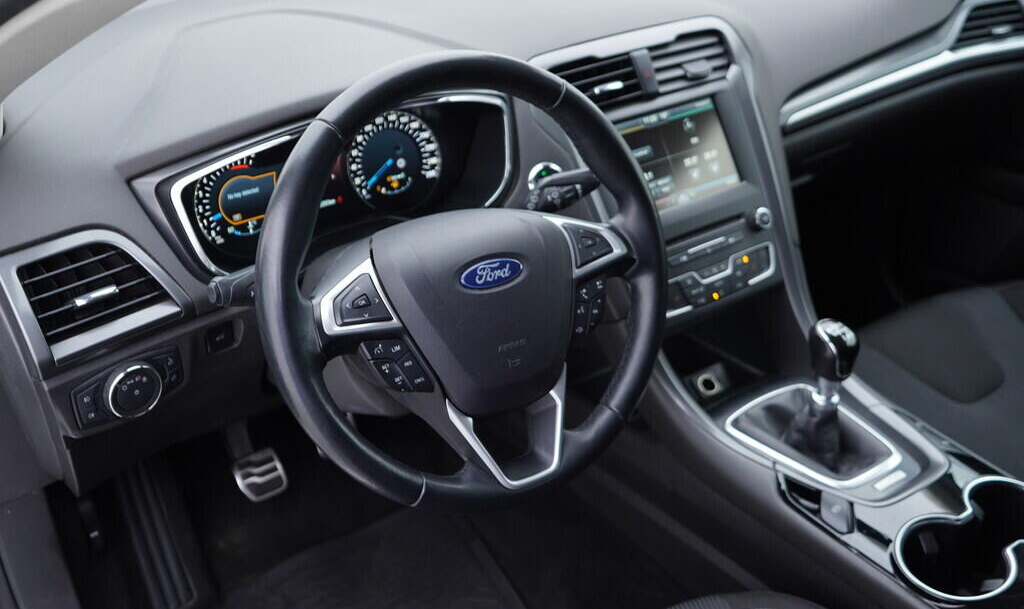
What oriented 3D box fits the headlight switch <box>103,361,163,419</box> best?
[{"bbox_3d":[-0.326,0.074,0.880,0.051,0.051,0.026,-22,30,-34],"label":"headlight switch"}]

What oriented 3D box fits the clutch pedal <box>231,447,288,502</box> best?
[{"bbox_3d":[-0.332,0.224,1.350,0.060,0.057,0.022,-18,-8,-28],"label":"clutch pedal"}]

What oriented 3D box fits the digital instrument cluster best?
[{"bbox_3d":[-0.165,-0.129,1.035,0.370,0.145,0.075,-18,16,-28],"label":"digital instrument cluster"}]

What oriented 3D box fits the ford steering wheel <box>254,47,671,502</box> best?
[{"bbox_3d":[-0.037,-0.019,0.871,0.378,0.375,0.100,-18,10,-28],"label":"ford steering wheel"}]

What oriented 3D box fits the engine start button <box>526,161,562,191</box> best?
[{"bbox_3d":[0.038,-0.134,1.110,0.042,0.042,0.012,-12,14,-21],"label":"engine start button"}]

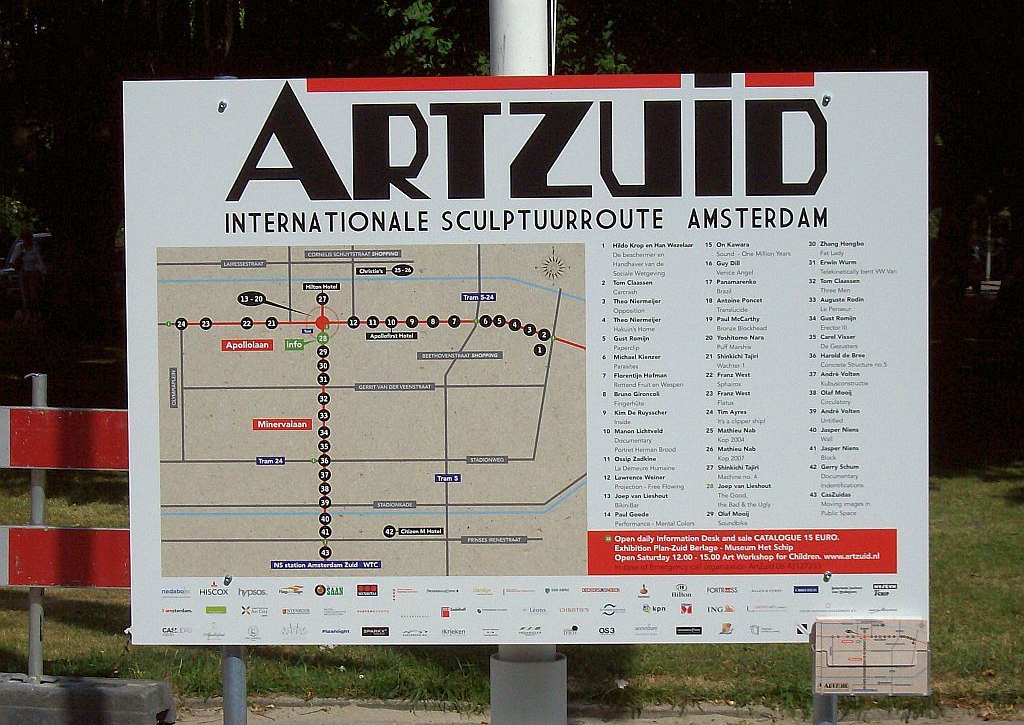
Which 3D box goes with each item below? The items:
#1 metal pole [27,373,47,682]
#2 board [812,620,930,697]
[{"bbox_3d":[-1.556,0.544,9.690,0.048,1.011,0.048,1,2,0],"label":"metal pole"},{"bbox_3d":[0.718,0.589,5.900,0.235,0.153,0.040,0,2,1],"label":"board"}]

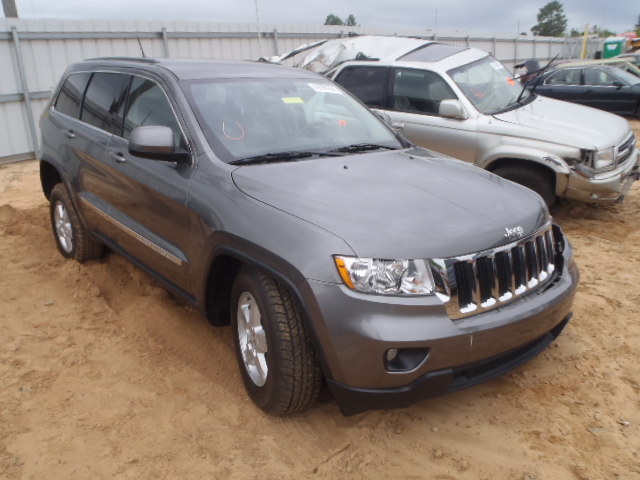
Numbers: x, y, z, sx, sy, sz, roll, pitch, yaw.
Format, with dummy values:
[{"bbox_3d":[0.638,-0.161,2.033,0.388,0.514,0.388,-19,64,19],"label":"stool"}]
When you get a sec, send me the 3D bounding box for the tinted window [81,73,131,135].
[{"bbox_3d":[-1.513,-0.976,3.669,0.090,0.420,0.840,7,8,-43],"label":"tinted window"}]

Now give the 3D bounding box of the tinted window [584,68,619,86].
[{"bbox_3d":[6.517,-3.735,11.900,0.850,0.380,0.090,11,4,39],"label":"tinted window"}]

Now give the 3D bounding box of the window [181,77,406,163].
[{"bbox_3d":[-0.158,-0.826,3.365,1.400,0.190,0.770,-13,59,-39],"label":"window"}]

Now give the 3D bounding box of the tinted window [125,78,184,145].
[{"bbox_3d":[-0.970,-0.765,3.063,0.090,0.420,0.950,7,8,-43],"label":"tinted window"}]

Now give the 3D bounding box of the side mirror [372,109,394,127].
[{"bbox_3d":[0.504,-0.927,4.058,0.260,0.200,0.210,-13,21,-39],"label":"side mirror"}]

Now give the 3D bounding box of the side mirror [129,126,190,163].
[{"bbox_3d":[-0.908,-0.529,2.825,0.260,0.200,0.220,-13,21,-39],"label":"side mirror"}]

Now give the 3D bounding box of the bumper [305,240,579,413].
[{"bbox_3d":[0.787,0.295,2.551,1.860,0.570,0.540,-13,21,-39],"label":"bumper"}]

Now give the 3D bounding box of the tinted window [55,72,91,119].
[{"bbox_3d":[-2.038,-1.184,4.264,0.090,0.360,0.700,7,8,-43],"label":"tinted window"}]

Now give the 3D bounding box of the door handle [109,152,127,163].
[{"bbox_3d":[-1.297,-0.523,3.318,0.060,0.050,0.240,-13,21,-39],"label":"door handle"}]

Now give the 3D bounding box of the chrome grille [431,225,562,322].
[{"bbox_3d":[0.867,0.140,2.410,0.990,0.310,0.190,-13,21,-39],"label":"chrome grille"}]

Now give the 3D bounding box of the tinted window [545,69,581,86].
[{"bbox_3d":[5.715,-3.829,12.200,0.800,0.370,0.090,11,4,39],"label":"tinted window"}]

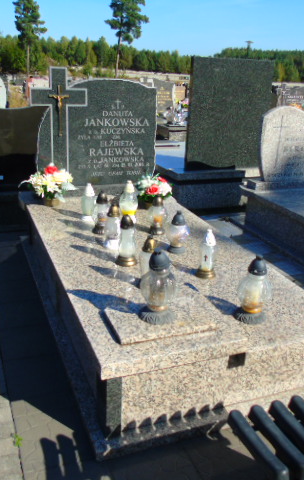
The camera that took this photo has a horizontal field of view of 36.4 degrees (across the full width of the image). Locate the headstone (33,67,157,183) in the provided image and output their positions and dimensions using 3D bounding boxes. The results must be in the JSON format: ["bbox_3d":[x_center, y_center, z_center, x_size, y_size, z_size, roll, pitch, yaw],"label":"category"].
[{"bbox_3d":[-0.442,-0.871,3.638,0.980,0.900,0.095,-5,22,-20],"label":"headstone"}]

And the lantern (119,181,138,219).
[{"bbox_3d":[-0.162,-0.290,3.350,0.135,0.280,0.135,3,19,-1],"label":"lantern"}]

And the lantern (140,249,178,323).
[{"bbox_3d":[0.027,0.186,1.926,0.155,0.304,0.155,3,19,-1],"label":"lantern"}]

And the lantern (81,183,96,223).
[{"bbox_3d":[-0.439,-0.268,3.255,0.105,0.272,0.105,-4,20,-20],"label":"lantern"}]

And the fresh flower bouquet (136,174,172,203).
[{"bbox_3d":[0.018,-0.405,3.519,0.270,0.230,0.250,3,21,-1],"label":"fresh flower bouquet"}]

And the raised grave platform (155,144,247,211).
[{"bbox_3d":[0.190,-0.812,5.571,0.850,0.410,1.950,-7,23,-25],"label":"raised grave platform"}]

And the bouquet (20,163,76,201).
[{"bbox_3d":[-0.805,-0.426,3.599,0.420,0.310,0.320,-4,20,-20],"label":"bouquet"}]

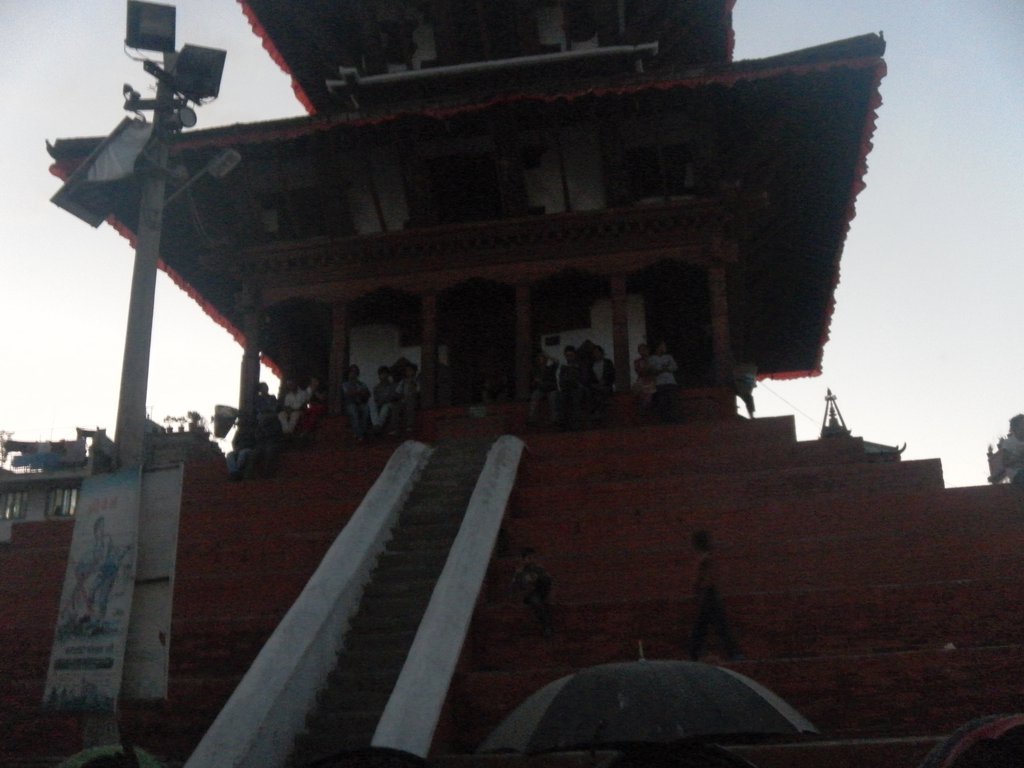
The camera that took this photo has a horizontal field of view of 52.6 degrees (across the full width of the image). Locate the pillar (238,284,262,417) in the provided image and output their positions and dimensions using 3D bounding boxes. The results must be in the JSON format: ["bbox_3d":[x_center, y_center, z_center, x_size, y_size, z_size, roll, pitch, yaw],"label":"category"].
[{"bbox_3d":[-5.129,-0.549,20.289,0.340,2.869,0.340,-5,-21,11],"label":"pillar"}]

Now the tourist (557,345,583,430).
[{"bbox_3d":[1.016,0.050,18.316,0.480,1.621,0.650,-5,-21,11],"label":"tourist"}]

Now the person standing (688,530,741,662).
[{"bbox_3d":[2.265,2.364,11.594,0.550,1.462,0.450,-1,-21,1],"label":"person standing"}]

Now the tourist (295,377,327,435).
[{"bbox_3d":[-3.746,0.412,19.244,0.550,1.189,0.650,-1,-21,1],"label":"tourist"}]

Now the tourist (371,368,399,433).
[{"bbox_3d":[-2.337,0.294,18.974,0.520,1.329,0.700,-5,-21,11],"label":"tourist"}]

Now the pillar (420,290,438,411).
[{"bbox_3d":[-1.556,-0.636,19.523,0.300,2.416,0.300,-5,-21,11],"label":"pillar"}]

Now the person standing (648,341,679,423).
[{"bbox_3d":[2.631,-0.054,17.994,0.540,1.517,0.550,-5,-21,11],"label":"person standing"}]

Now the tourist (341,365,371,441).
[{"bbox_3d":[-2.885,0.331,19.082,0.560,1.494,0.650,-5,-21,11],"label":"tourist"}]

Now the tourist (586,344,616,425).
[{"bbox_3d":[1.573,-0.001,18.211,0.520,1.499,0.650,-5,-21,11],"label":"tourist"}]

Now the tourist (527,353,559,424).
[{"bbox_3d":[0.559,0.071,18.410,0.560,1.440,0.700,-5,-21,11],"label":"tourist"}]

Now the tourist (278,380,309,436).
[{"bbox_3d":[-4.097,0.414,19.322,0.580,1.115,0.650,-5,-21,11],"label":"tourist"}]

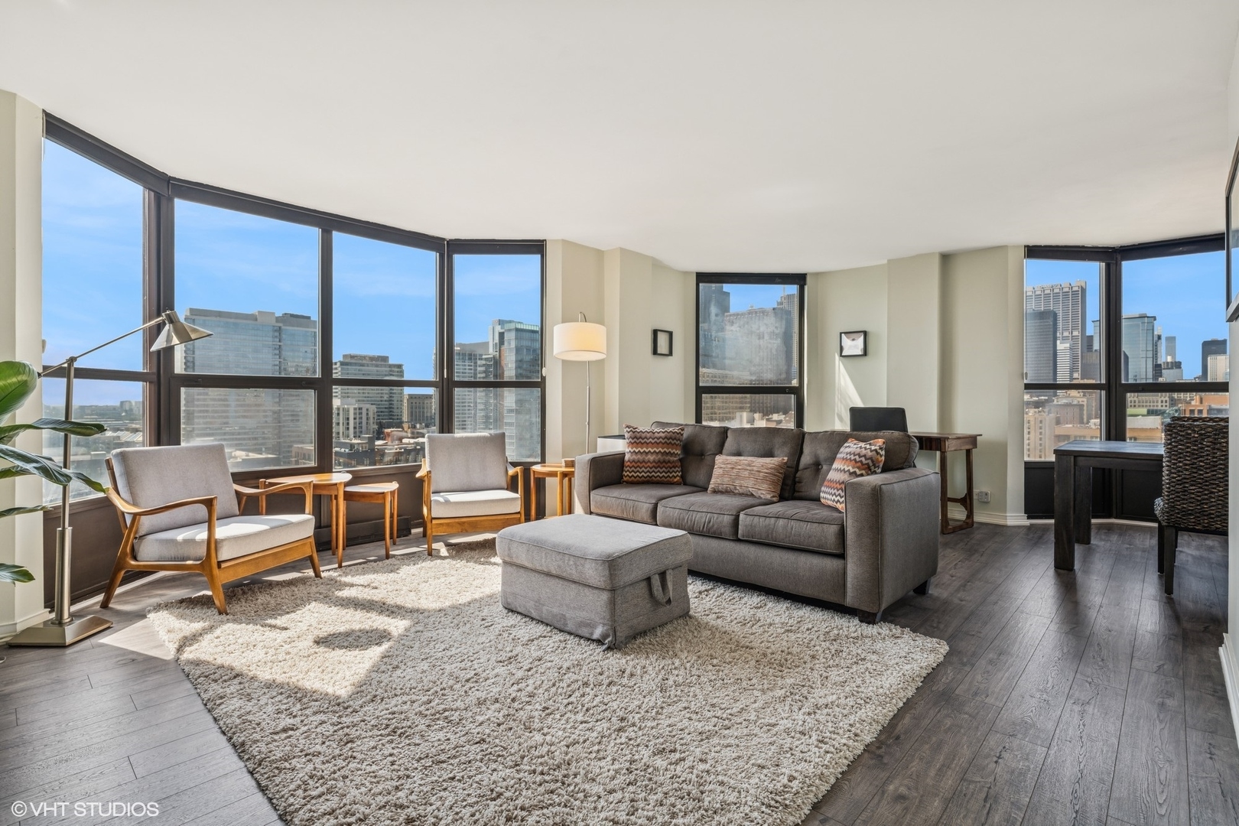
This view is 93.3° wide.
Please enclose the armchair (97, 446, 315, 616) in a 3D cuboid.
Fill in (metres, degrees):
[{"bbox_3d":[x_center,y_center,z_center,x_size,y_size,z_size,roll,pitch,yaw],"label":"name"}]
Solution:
[{"bbox_3d":[-2.263,0.599,3.342,0.790,0.815,0.710,0,1,16],"label":"armchair"}]

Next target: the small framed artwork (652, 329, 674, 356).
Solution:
[{"bbox_3d":[0.440,-0.685,5.719,0.040,0.250,0.250,1,1,43],"label":"small framed artwork"}]

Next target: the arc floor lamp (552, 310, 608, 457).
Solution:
[{"bbox_3d":[-0.295,0.098,4.722,0.430,1.770,0.680,0,1,3],"label":"arc floor lamp"}]

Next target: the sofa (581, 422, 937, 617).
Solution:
[{"bbox_3d":[0.766,0.543,3.822,2.140,0.910,0.896,1,1,43],"label":"sofa"}]

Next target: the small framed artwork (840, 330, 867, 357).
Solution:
[{"bbox_3d":[2.385,-0.694,5.959,0.250,0.250,0.040,1,1,43],"label":"small framed artwork"}]

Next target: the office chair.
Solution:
[{"bbox_3d":[2.209,0.465,4.872,0.580,1.030,0.600,1,1,43],"label":"office chair"}]

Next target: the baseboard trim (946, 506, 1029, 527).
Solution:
[{"bbox_3d":[3.248,0.925,5.191,0.620,0.100,0.150,1,1,43],"label":"baseboard trim"}]

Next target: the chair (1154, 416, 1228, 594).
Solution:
[{"bbox_3d":[3.342,0.518,3.291,0.480,0.980,0.640,1,1,43],"label":"chair"}]

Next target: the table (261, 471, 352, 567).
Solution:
[{"bbox_3d":[-2.110,0.721,3.963,0.600,0.550,0.600,-1,1,-28],"label":"table"}]

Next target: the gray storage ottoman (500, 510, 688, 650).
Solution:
[{"bbox_3d":[-0.128,0.779,2.929,0.796,0.410,0.587,1,1,43],"label":"gray storage ottoman"}]

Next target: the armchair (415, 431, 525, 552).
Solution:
[{"bbox_3d":[-1.166,0.578,4.551,0.710,0.815,0.790,0,1,-24],"label":"armchair"}]

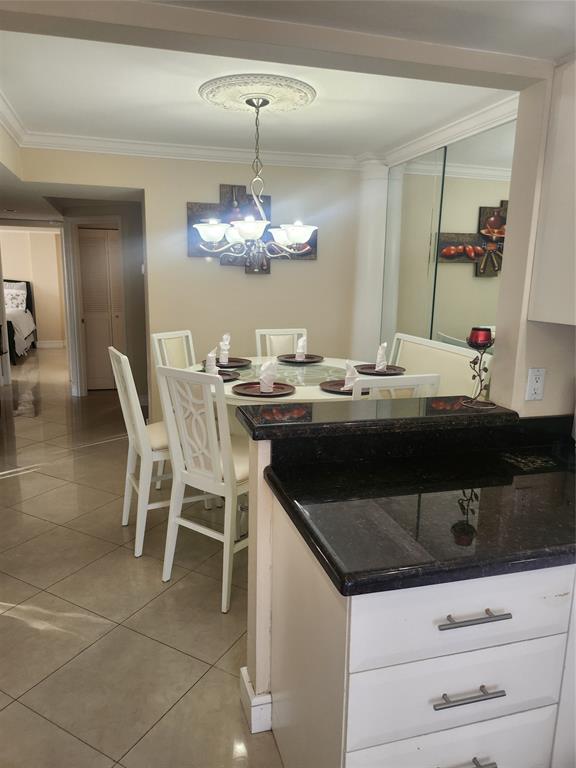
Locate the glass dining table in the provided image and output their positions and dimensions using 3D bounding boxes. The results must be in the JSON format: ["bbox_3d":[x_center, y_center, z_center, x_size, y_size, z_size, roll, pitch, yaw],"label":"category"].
[{"bbox_3d":[0.013,0.384,3.447,1.450,0.915,1.450,-2,12,-15],"label":"glass dining table"}]

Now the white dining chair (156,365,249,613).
[{"bbox_3d":[-0.291,0.444,2.651,0.445,1.095,0.575,9,14,35],"label":"white dining chair"}]

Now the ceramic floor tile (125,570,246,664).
[{"bbox_3d":[-0.398,1.049,2.453,0.505,0.010,0.505,7,13,28],"label":"ceramic floor tile"}]

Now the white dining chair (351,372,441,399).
[{"bbox_3d":[0.370,0.446,2.638,0.450,1.085,0.570,-3,12,-20],"label":"white dining chair"}]

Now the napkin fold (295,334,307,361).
[{"bbox_3d":[0.089,-0.273,3.925,0.075,0.170,0.075,-2,12,-15],"label":"napkin fold"}]

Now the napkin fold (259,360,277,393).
[{"bbox_3d":[-0.102,-0.043,2.684,0.076,0.160,0.072,4,12,15],"label":"napkin fold"}]

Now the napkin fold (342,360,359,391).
[{"bbox_3d":[0.329,-0.052,2.775,0.088,0.160,0.075,-5,13,-30],"label":"napkin fold"}]

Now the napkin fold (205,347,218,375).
[{"bbox_3d":[-0.441,-0.141,3.107,0.070,0.172,0.073,-2,12,-15],"label":"napkin fold"}]

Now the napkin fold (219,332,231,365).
[{"bbox_3d":[-0.416,-0.233,3.500,0.070,0.198,0.073,8,13,29],"label":"napkin fold"}]

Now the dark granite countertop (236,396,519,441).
[{"bbox_3d":[0.306,0.111,1.837,0.915,0.046,0.255,-2,12,-15],"label":"dark granite countertop"}]

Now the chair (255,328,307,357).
[{"bbox_3d":[-0.020,0.153,4.060,0.450,1.085,0.570,0,11,-9],"label":"chair"}]

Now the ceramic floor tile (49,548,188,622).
[{"bbox_3d":[-0.827,0.978,2.641,0.495,0.010,0.495,7,13,28],"label":"ceramic floor tile"}]

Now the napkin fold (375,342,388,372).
[{"bbox_3d":[0.594,-0.170,3.336,0.068,0.182,0.072,-1,11,-10],"label":"napkin fold"}]

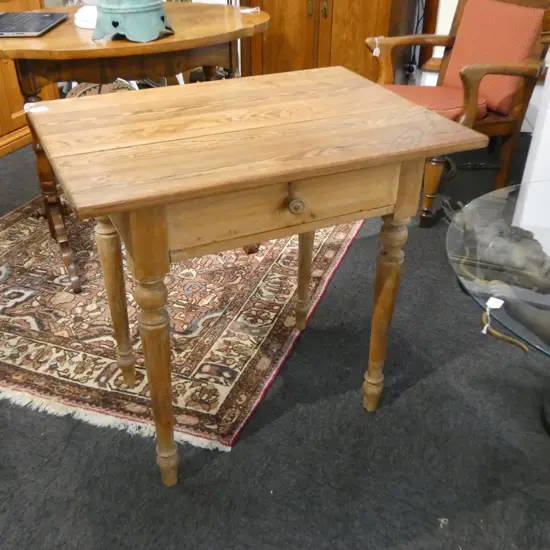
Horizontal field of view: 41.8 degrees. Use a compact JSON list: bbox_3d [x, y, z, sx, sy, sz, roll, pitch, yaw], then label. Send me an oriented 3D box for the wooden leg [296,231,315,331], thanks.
[{"bbox_3d":[0.089,-0.080,2.093,0.064,0.589,0.064,-13,34,-21],"label":"wooden leg"}]

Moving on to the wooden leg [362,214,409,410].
[{"bbox_3d":[0.266,0.113,1.769,0.064,0.590,0.064,1,32,0],"label":"wooden leg"}]

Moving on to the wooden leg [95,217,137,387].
[{"bbox_3d":[-0.413,0.049,1.872,0.064,0.590,0.064,-13,32,-21],"label":"wooden leg"}]

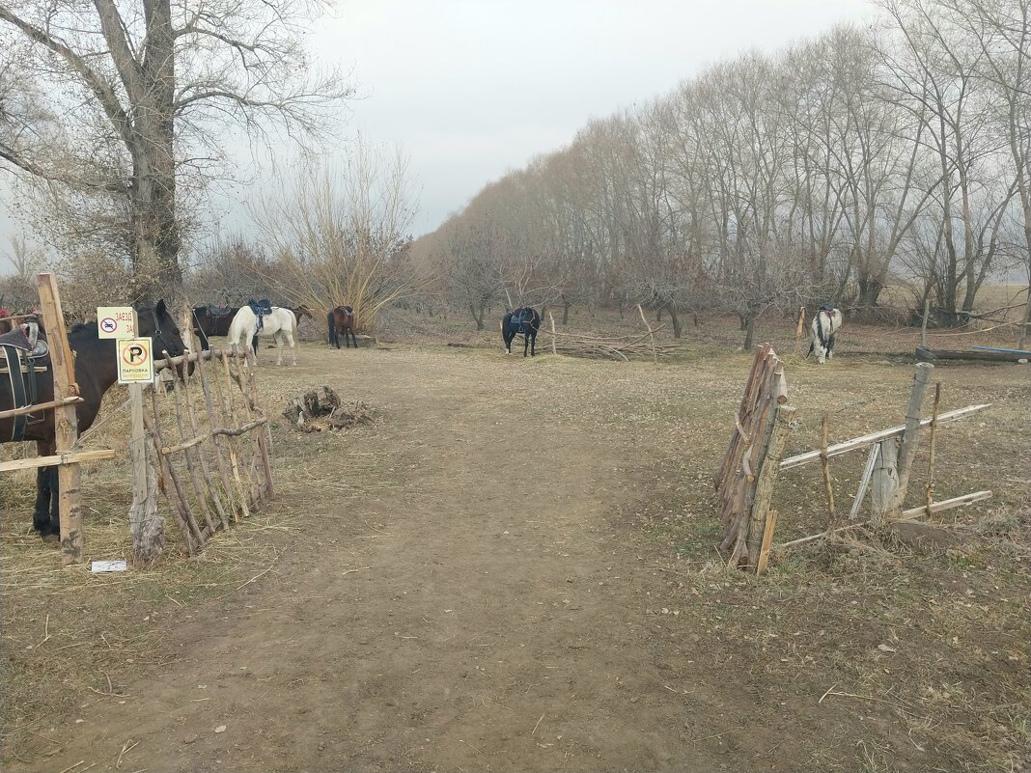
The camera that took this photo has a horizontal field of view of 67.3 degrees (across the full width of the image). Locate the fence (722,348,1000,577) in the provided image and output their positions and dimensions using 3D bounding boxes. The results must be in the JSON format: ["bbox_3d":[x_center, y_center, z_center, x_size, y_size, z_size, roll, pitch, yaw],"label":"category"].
[{"bbox_3d":[2.464,0.389,5.498,2.590,1.280,0.500,-4,8,-31],"label":"fence"}]

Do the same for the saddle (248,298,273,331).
[{"bbox_3d":[-6.083,-1.725,18.450,0.480,0.760,0.500,-6,9,-43],"label":"saddle"}]

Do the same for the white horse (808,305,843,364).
[{"bbox_3d":[8.443,-1.433,21.100,0.550,1.450,1.800,5,8,37],"label":"white horse"}]

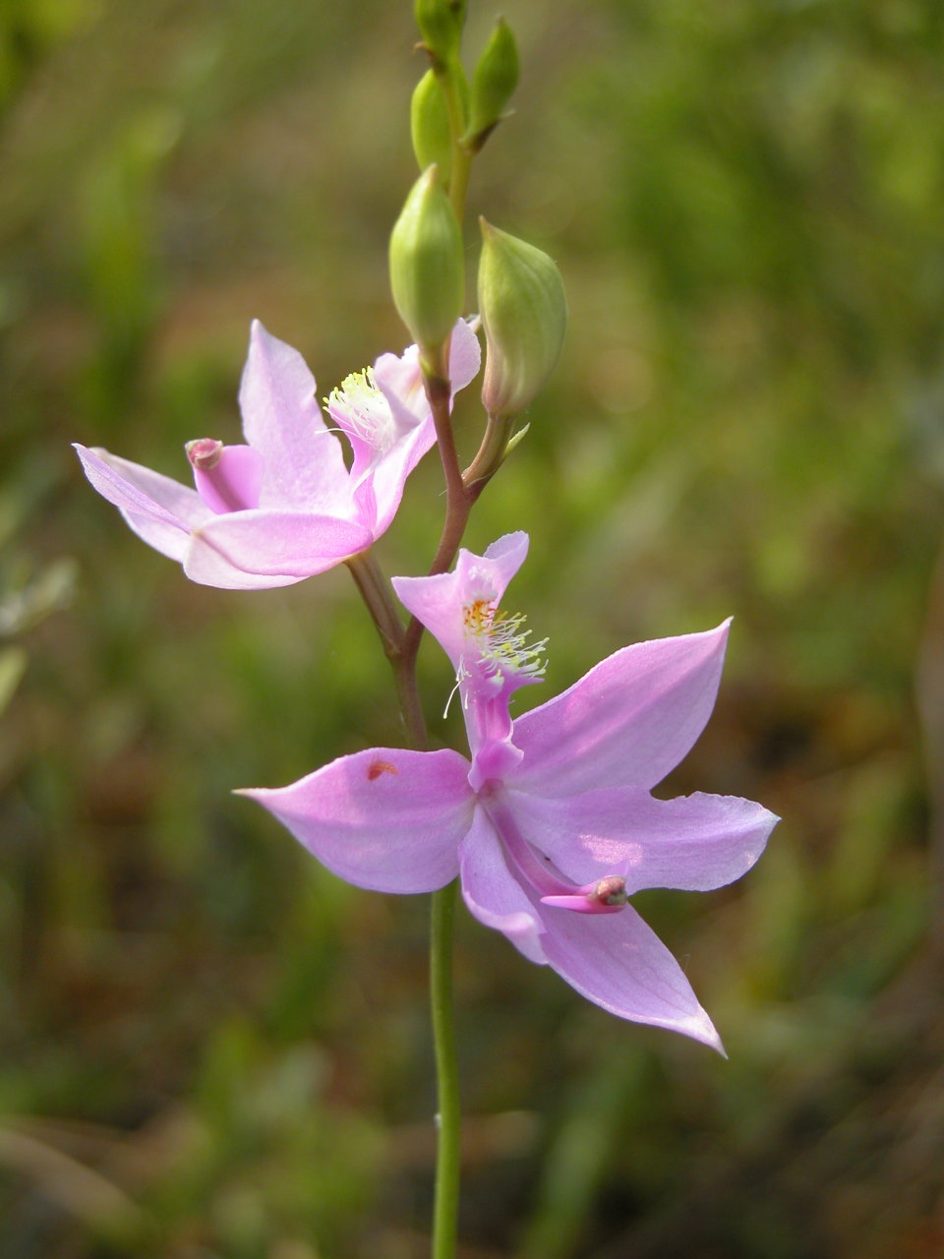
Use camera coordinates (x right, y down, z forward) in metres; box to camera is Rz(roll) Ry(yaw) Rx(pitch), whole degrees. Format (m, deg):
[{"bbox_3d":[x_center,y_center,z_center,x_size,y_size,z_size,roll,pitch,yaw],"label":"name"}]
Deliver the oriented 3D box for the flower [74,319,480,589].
[{"bbox_3d":[-0.015,-0.013,0.272,0.028,0.018,0.025,-9,12,-16],"label":"flower"}]

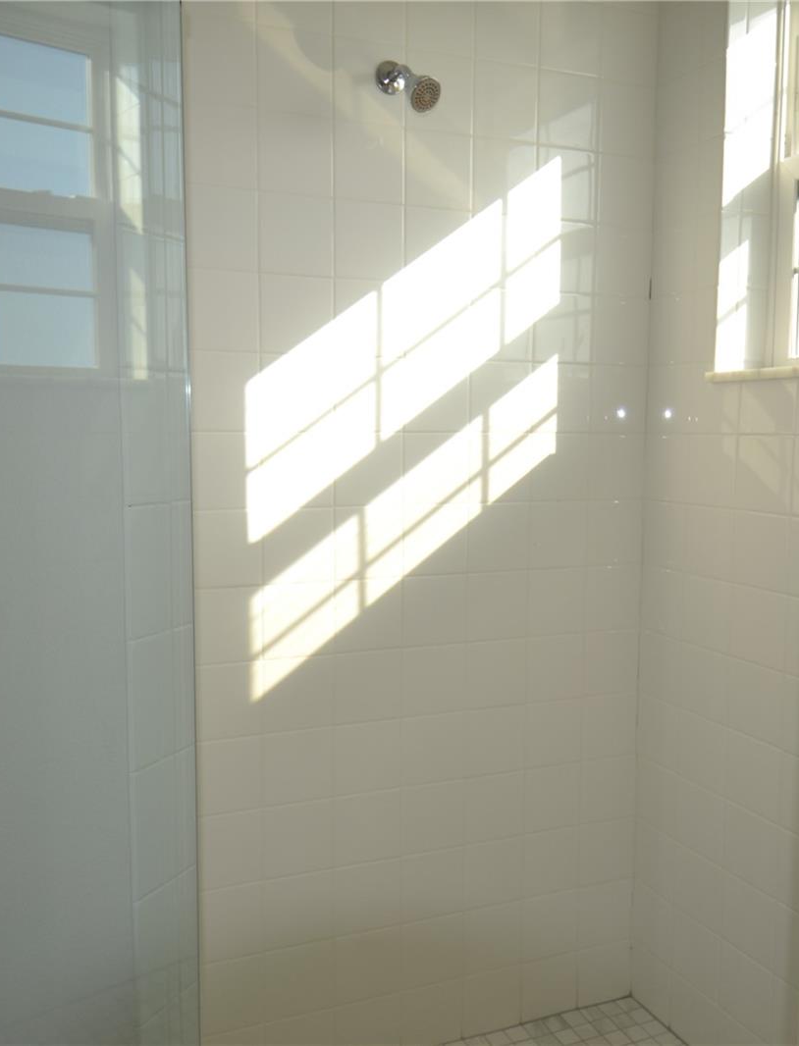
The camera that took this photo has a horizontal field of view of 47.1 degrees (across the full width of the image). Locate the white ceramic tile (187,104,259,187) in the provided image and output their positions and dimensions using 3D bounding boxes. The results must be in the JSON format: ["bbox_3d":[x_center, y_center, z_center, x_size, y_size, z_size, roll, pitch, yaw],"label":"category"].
[{"bbox_3d":[-0.344,-0.715,1.733,0.152,0.152,0.010,-2,6,-21],"label":"white ceramic tile"}]

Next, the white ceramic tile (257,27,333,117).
[{"bbox_3d":[-0.202,-0.873,1.774,0.152,0.152,0.010,-2,6,-21],"label":"white ceramic tile"}]

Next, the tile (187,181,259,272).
[{"bbox_3d":[-0.345,-0.564,1.747,0.152,0.152,0.010,-2,6,-21],"label":"tile"}]

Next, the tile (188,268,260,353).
[{"bbox_3d":[-0.346,-0.409,1.762,0.152,0.152,0.010,-2,6,-21],"label":"tile"}]

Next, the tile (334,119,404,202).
[{"bbox_3d":[-0.061,-0.727,1.842,0.152,0.152,0.010,-2,6,-21],"label":"tile"}]

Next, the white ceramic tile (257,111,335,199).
[{"bbox_3d":[-0.203,-0.720,1.788,0.152,0.152,0.010,-2,6,-21],"label":"white ceramic tile"}]

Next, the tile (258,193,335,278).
[{"bbox_3d":[-0.204,-0.568,1.802,0.152,0.152,0.010,-2,6,-21],"label":"tile"}]

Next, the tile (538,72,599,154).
[{"bbox_3d":[0.366,-0.892,1.992,0.152,0.152,0.010,-2,6,-21],"label":"tile"}]

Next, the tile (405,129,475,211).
[{"bbox_3d":[0.081,-0.730,1.897,0.152,0.152,0.010,-2,6,-21],"label":"tile"}]

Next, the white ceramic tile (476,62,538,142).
[{"bbox_3d":[0.224,-0.888,1.938,0.152,0.152,0.010,-2,6,-21],"label":"white ceramic tile"}]

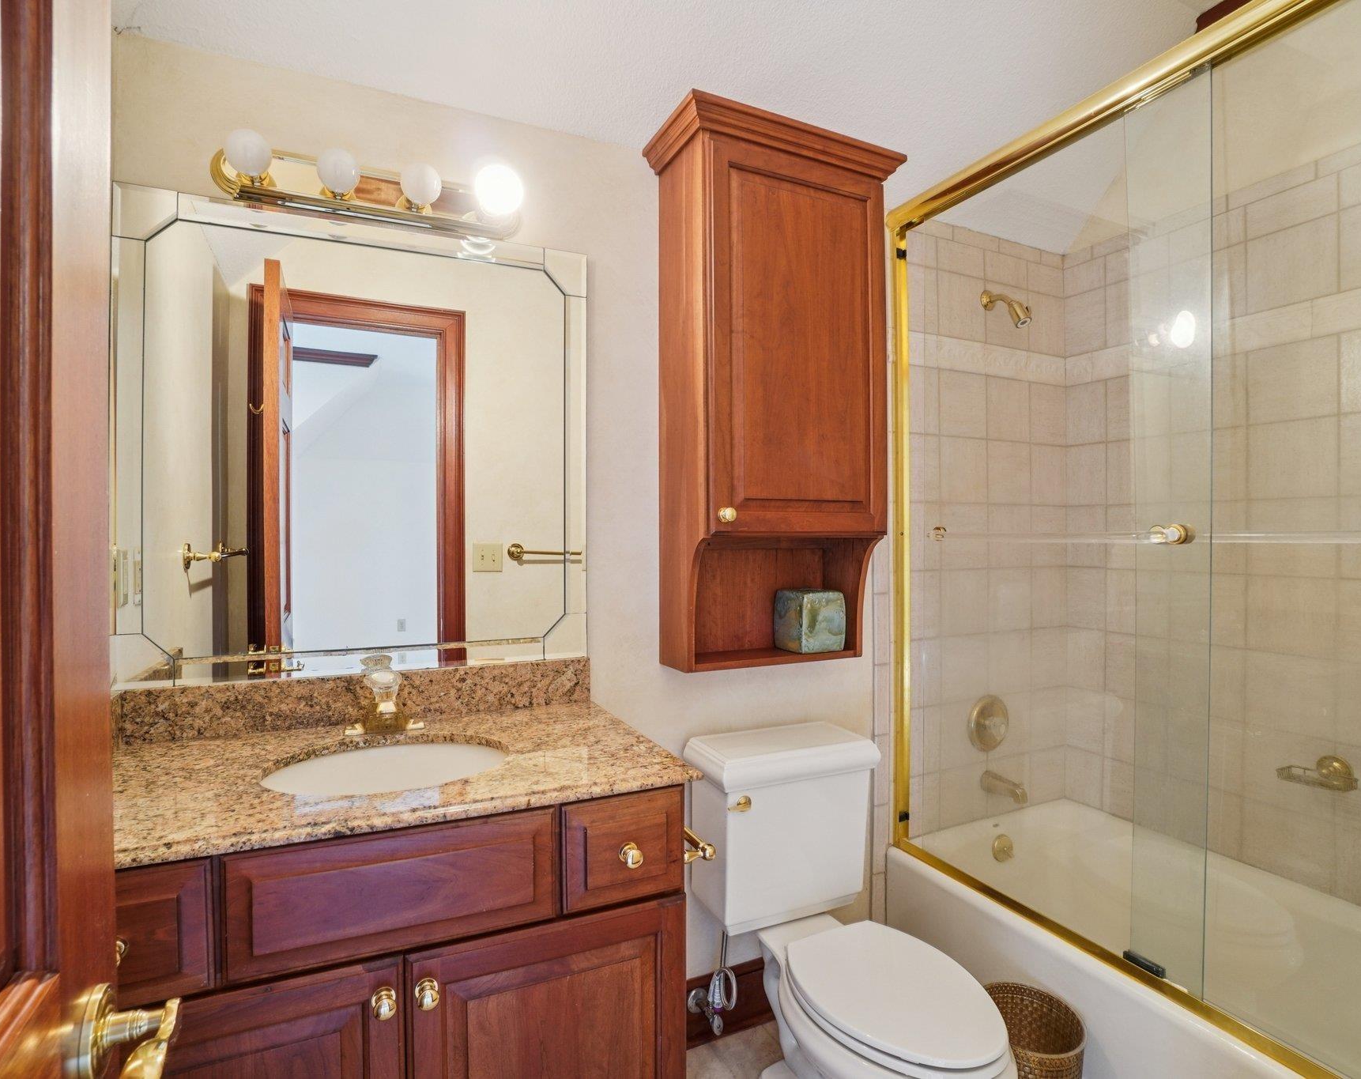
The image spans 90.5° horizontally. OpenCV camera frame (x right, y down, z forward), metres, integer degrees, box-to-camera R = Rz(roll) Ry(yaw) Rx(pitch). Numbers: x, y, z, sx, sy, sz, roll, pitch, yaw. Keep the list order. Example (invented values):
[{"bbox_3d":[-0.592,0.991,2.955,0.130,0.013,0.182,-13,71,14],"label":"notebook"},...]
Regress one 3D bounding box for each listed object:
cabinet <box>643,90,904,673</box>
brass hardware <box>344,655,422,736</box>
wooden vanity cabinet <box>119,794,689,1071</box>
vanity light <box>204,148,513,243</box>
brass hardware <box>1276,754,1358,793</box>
[{"bbox_3d":[0.231,-0.316,1.610,0.575,1.215,0.267,0,0,-24],"label":"cabinet"},{"bbox_3d":[-0.566,0.310,1.296,0.154,0.128,0.133,0,0,-24],"label":"brass hardware"},{"bbox_3d":[-0.505,0.839,1.175,0.901,0.899,0.505,0,0,-23],"label":"wooden vanity cabinet"},{"bbox_3d":[-0.584,-0.686,1.308,0.575,0.139,0.142,0,0,-24],"label":"vanity light"},{"bbox_3d":[1.520,0.552,1.607,0.104,0.065,0.134,0,0,-24],"label":"brass hardware"}]

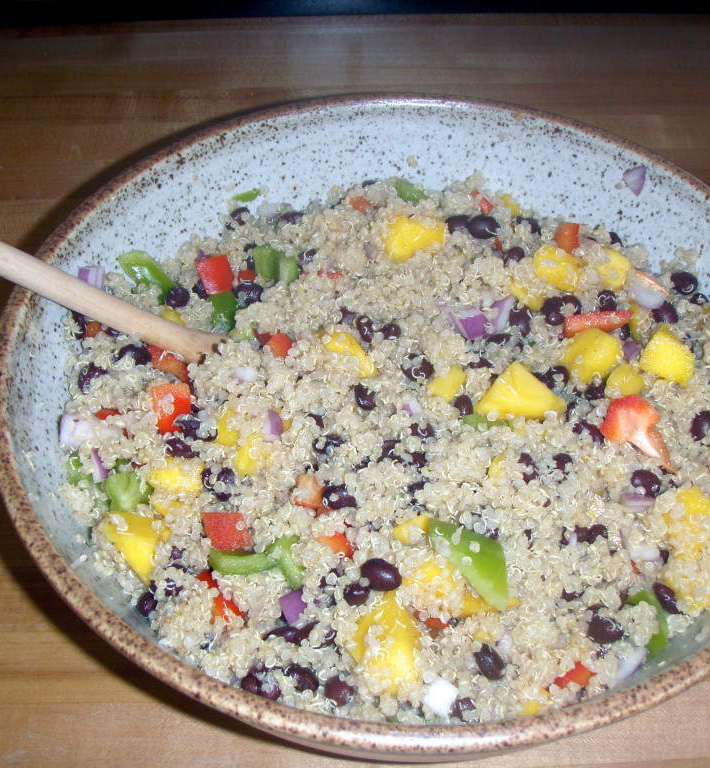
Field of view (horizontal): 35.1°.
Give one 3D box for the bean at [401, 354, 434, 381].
[{"bbox_3d":[0.022,-0.006,0.398,0.012,0.007,0.009,20,52,16],"label":"bean"}]

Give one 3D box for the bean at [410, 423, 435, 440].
[{"bbox_3d":[0.024,0.017,0.391,0.011,0.008,0.009,25,54,19],"label":"bean"}]

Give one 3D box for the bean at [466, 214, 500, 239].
[{"bbox_3d":[0.052,-0.065,0.461,0.013,0.008,0.009,6,50,5],"label":"bean"}]

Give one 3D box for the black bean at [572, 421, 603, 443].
[{"bbox_3d":[0.080,0.017,0.382,0.007,0.006,0.013,-36,58,-27],"label":"black bean"}]

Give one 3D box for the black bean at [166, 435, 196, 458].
[{"bbox_3d":[-0.061,0.022,0.392,0.012,0.008,0.008,26,54,19],"label":"black bean"}]

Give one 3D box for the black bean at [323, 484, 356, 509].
[{"bbox_3d":[-0.005,0.037,0.365,0.012,0.007,0.009,5,50,4],"label":"black bean"}]

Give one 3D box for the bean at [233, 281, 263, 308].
[{"bbox_3d":[-0.042,-0.035,0.439,0.013,0.008,0.009,10,50,7],"label":"bean"}]

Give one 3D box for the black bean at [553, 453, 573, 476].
[{"bbox_3d":[0.069,0.027,0.373,0.007,0.006,0.011,1,49,0],"label":"black bean"}]

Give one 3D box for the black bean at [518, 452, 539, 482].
[{"bbox_3d":[0.057,0.028,0.373,0.008,0.007,0.012,-11,50,-10],"label":"black bean"}]

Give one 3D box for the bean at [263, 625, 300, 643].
[{"bbox_3d":[-0.022,0.076,0.341,0.013,0.006,0.007,-11,50,-9],"label":"bean"}]

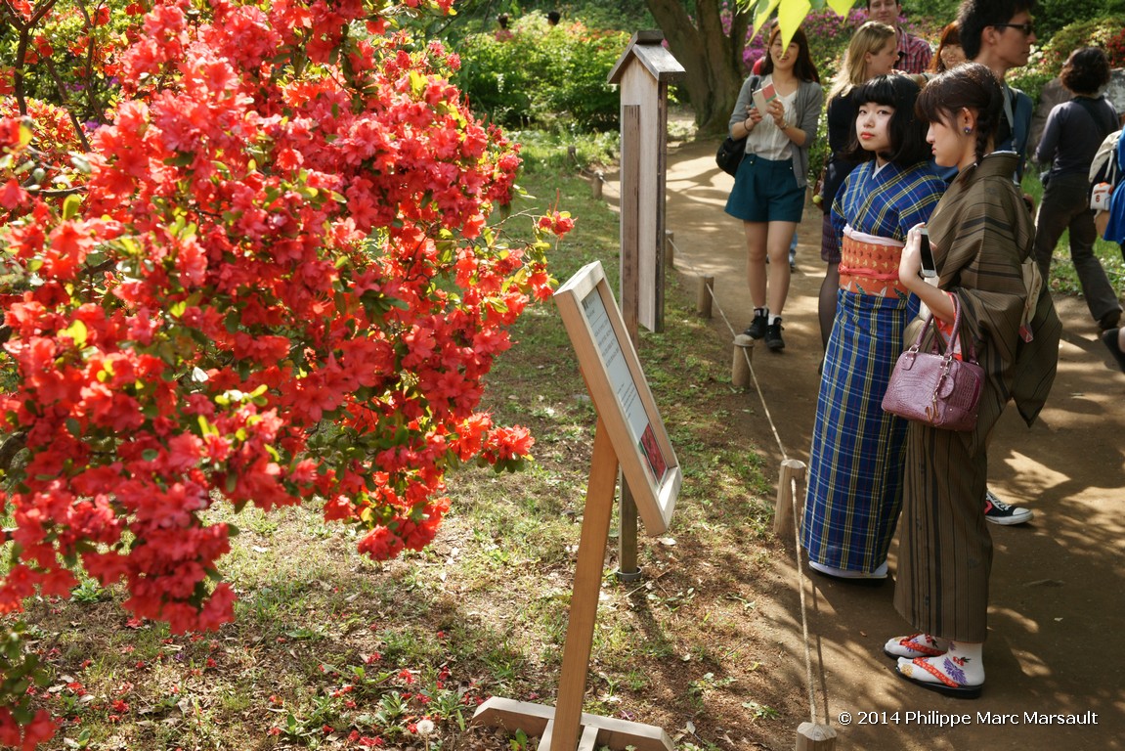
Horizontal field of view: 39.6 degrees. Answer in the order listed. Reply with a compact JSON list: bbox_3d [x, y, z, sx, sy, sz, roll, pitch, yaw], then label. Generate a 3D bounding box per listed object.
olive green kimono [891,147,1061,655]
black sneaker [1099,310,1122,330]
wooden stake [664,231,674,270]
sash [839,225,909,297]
[{"bbox_3d":[1.075,0.077,3.998,0.420,1.300,0.520,6,15,24],"label":"olive green kimono"},{"bbox_3d":[2.890,-0.271,8.158,0.095,0.110,0.260,-2,-14,-10],"label":"black sneaker"},{"bbox_3d":[0.700,-0.825,10.299,0.080,0.240,0.080,0,14,0],"label":"wooden stake"},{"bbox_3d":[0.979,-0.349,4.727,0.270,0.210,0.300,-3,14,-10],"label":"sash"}]

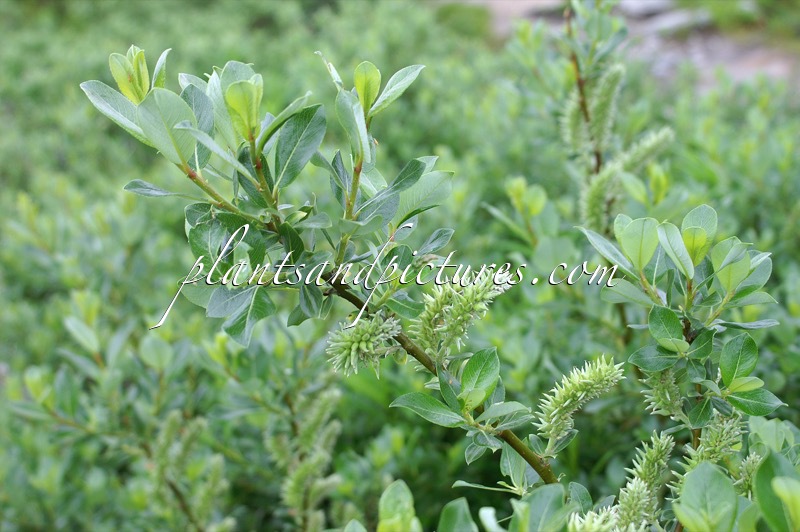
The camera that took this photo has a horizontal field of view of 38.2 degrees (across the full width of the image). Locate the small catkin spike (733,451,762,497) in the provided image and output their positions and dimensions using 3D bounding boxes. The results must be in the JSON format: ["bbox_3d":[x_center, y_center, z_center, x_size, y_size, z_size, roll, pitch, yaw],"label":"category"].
[{"bbox_3d":[0.162,0.097,0.535,0.013,0.023,0.013,18,-4,19],"label":"small catkin spike"}]

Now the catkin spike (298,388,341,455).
[{"bbox_3d":[-0.063,0.121,0.900,0.018,0.057,0.018,28,-9,0],"label":"catkin spike"}]

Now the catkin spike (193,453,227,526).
[{"bbox_3d":[-0.157,0.184,0.950,0.018,0.061,0.018,17,-13,-6],"label":"catkin spike"}]

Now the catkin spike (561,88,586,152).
[{"bbox_3d":[0.129,-0.109,0.860,0.019,0.047,0.019,-2,7,9],"label":"catkin spike"}]

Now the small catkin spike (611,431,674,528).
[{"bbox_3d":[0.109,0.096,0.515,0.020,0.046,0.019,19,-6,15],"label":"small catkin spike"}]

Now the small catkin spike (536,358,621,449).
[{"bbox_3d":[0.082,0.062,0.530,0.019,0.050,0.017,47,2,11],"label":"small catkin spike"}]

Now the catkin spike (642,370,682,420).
[{"bbox_3d":[0.124,0.060,0.545,0.018,0.029,0.018,-20,-10,10],"label":"catkin spike"}]

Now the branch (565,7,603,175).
[{"bbox_3d":[0.137,-0.131,0.860,0.009,0.125,0.009,-11,7,10],"label":"branch"}]

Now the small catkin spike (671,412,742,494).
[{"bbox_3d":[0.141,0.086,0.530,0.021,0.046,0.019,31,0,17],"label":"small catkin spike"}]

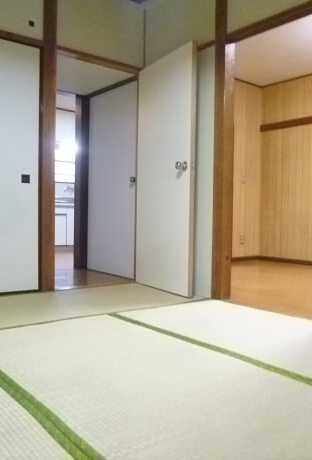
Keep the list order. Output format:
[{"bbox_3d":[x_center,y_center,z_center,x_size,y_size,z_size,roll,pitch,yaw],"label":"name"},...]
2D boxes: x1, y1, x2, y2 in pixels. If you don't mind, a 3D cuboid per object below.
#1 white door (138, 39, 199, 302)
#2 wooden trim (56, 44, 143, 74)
[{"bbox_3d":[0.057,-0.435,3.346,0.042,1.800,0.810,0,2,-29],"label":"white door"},{"bbox_3d":[-0.449,-1.362,3.454,0.800,0.038,0.070,0,2,-38],"label":"wooden trim"}]

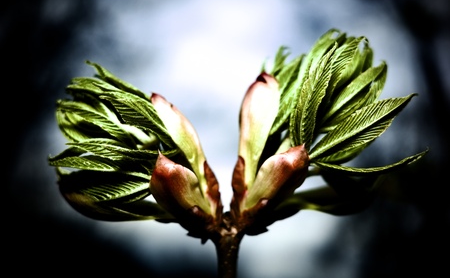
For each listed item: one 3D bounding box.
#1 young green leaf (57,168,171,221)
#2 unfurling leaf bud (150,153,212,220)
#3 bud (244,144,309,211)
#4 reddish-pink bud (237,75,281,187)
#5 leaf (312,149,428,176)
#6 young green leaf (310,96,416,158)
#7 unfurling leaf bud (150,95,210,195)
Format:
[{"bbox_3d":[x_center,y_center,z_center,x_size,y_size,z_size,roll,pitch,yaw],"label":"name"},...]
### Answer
[{"bbox_3d":[-0.045,0.023,0.205,0.045,0.016,0.018,5,22,0],"label":"young green leaf"},{"bbox_3d":[-0.017,0.019,0.200,0.014,0.032,0.013,-35,11,0],"label":"unfurling leaf bud"},{"bbox_3d":[0.022,0.017,0.200,0.013,0.033,0.013,39,11,0],"label":"bud"},{"bbox_3d":[0.014,-0.004,0.206,0.014,0.048,0.013,7,0,0],"label":"reddish-pink bud"},{"bbox_3d":[0.058,0.009,0.200,0.046,0.008,0.014,-4,14,3],"label":"leaf"},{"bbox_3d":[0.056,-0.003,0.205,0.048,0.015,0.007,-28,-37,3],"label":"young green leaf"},{"bbox_3d":[-0.018,0.003,0.206,0.012,0.045,0.012,-25,0,0],"label":"unfurling leaf bud"}]

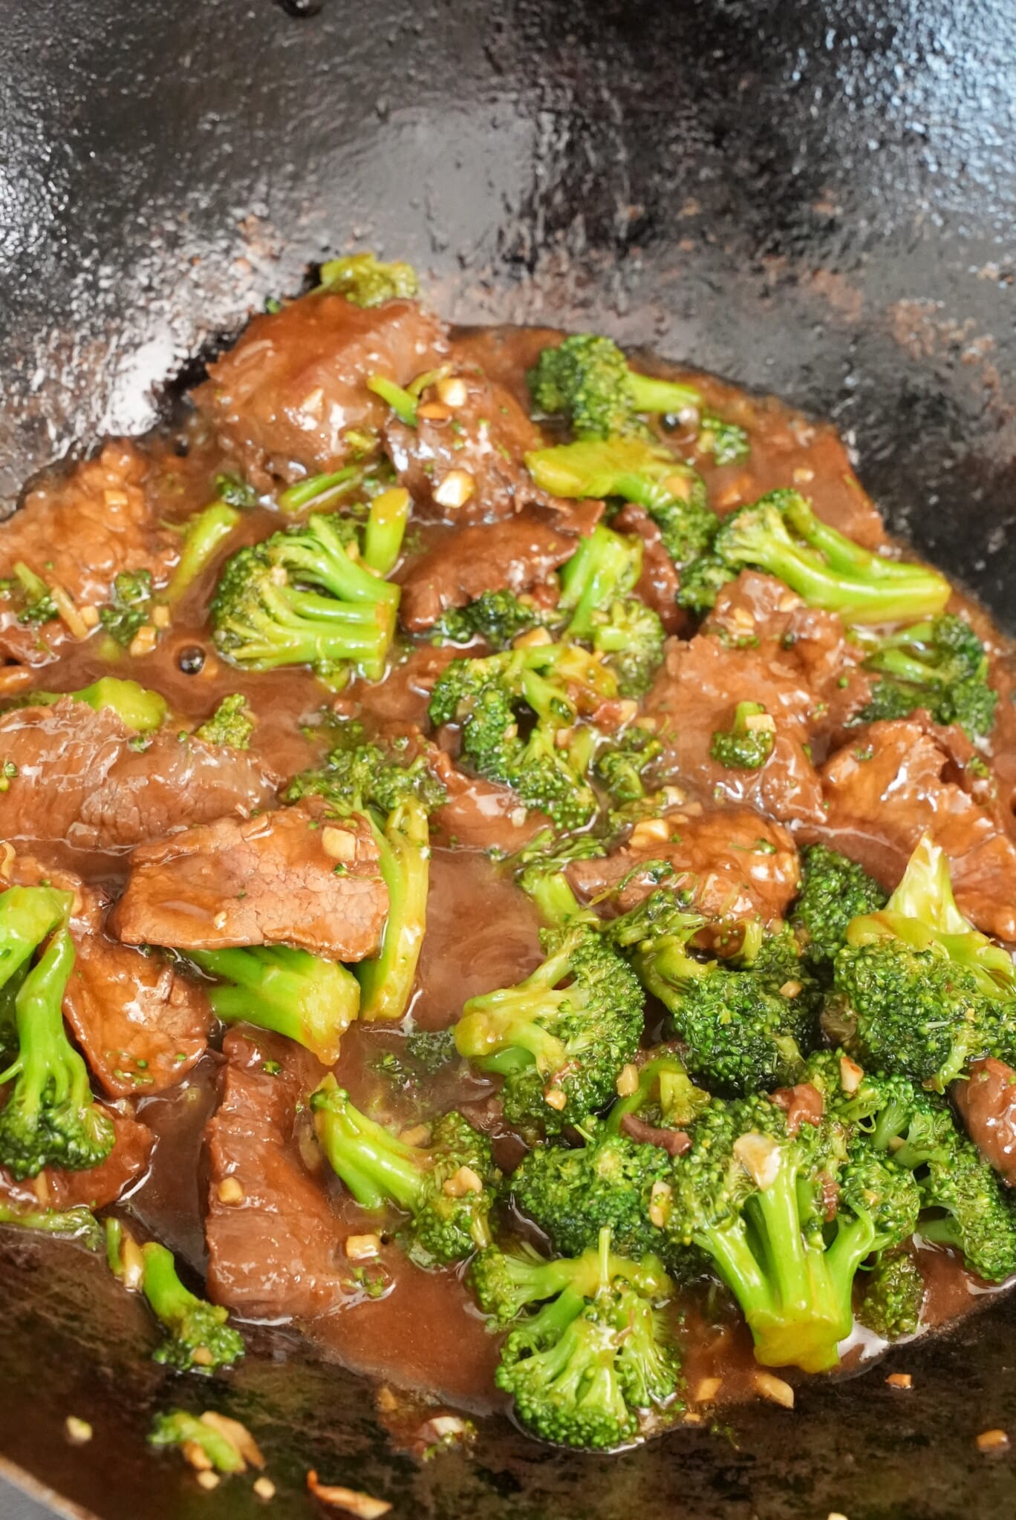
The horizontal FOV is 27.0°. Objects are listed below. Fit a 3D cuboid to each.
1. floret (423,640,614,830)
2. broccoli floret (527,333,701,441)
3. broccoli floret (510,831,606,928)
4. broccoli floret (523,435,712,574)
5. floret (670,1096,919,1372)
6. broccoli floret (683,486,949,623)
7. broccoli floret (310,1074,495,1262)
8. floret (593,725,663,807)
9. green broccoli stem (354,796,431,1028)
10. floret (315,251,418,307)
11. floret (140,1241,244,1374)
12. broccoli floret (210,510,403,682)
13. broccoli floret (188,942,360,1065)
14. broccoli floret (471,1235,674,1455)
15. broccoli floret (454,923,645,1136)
[{"bbox_3d":[0.004,-0.006,0.520,0.036,0.029,0.041,38,72,26],"label":"floret"},{"bbox_3d":[0.030,-0.106,0.601,0.048,0.028,0.029,4,51,-5],"label":"broccoli floret"},{"bbox_3d":[0.012,0.028,0.492,0.020,0.017,0.023,-15,58,-11],"label":"broccoli floret"},{"bbox_3d":[0.030,-0.069,0.567,0.051,0.026,0.030,26,55,5],"label":"broccoli floret"},{"bbox_3d":[0.057,0.096,0.427,0.048,0.036,0.054,0,75,0],"label":"floret"},{"bbox_3d":[0.080,-0.054,0.553,0.070,0.028,0.034,9,51,3],"label":"broccoli floret"},{"bbox_3d":[-0.021,0.084,0.430,0.047,0.027,0.030,40,62,20],"label":"broccoli floret"},{"bbox_3d":[0.028,0.002,0.497,0.018,0.017,0.019,-22,97,-16],"label":"floret"},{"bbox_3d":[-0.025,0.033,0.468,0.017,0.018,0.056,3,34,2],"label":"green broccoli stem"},{"bbox_3d":[-0.039,-0.131,0.588,0.024,0.026,0.028,13,33,-51],"label":"floret"},{"bbox_3d":[-0.061,0.106,0.408,0.019,0.018,0.031,-31,52,-22],"label":"floret"},{"bbox_3d":[-0.053,-0.043,0.550,0.049,0.032,0.043,-1,51,-8],"label":"broccoli floret"},{"bbox_3d":[-0.054,0.052,0.456,0.046,0.025,0.028,14,53,18],"label":"broccoli floret"},{"bbox_3d":[0.014,0.115,0.421,0.036,0.029,0.038,18,74,14],"label":"broccoli floret"},{"bbox_3d":[0.009,0.057,0.447,0.041,0.040,0.044,-2,51,-16],"label":"broccoli floret"}]

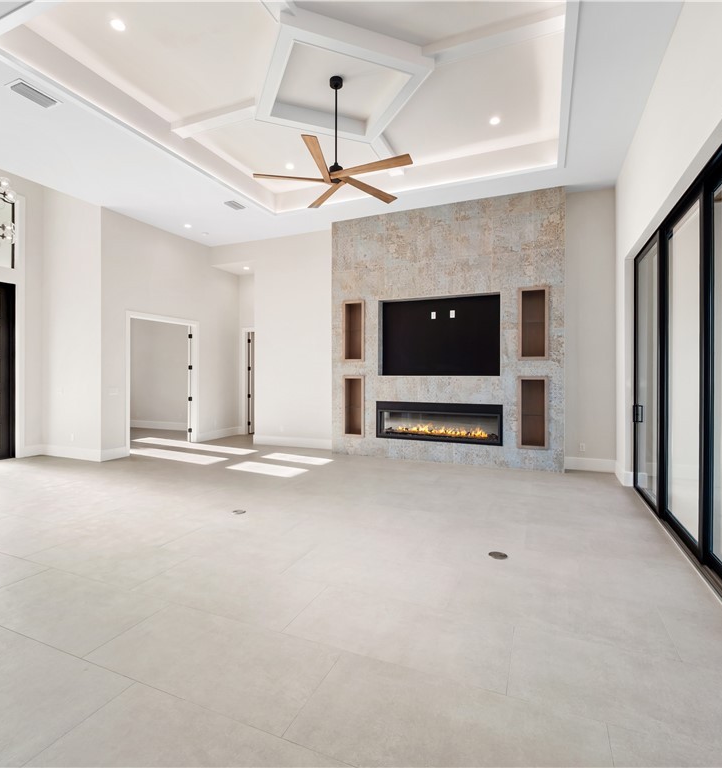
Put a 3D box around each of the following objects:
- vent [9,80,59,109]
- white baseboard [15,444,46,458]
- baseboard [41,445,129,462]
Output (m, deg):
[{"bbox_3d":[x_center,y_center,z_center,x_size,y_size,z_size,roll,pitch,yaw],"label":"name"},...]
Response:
[{"bbox_3d":[-3.180,-2.800,4.037,0.210,0.030,0.350,0,1,23],"label":"vent"},{"bbox_3d":[-5.859,1.204,7.367,0.020,0.190,0.395,0,1,23],"label":"white baseboard"},{"bbox_3d":[-4.929,1.189,7.356,1.570,0.205,0.482,0,1,23],"label":"baseboard"}]

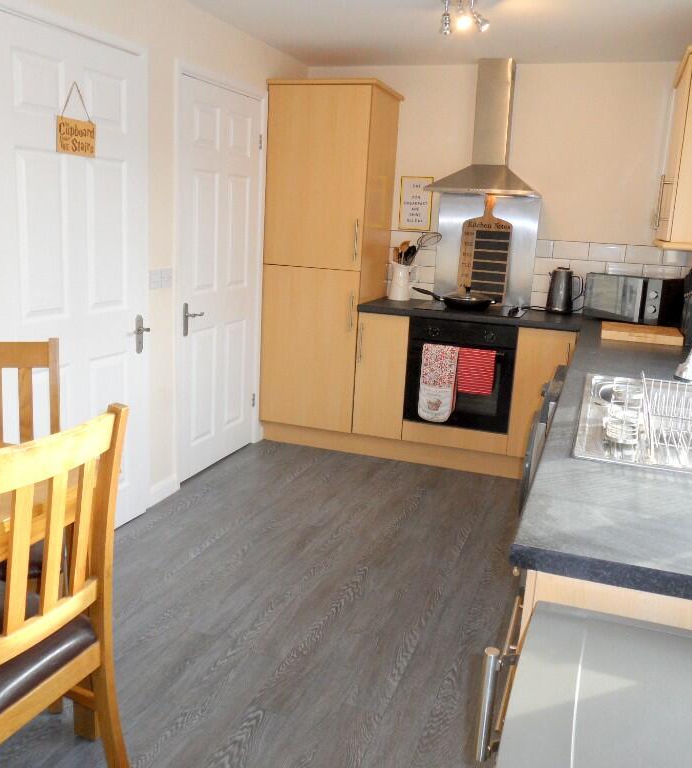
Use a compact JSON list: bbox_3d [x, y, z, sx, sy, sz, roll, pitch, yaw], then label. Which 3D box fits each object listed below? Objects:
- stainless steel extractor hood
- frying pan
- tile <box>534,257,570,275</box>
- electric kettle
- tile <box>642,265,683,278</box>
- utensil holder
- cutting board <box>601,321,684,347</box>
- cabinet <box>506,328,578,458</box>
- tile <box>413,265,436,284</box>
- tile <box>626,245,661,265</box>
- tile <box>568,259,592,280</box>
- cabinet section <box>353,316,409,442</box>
[{"bbox_3d":[0.798,-1.426,3.934,0.605,0.735,0.470,8,14,19],"label":"stainless steel extractor hood"},{"bbox_3d":[0.623,-0.498,4.113,0.480,0.116,0.300,7,14,19],"label":"frying pan"},{"bbox_3d":[1.219,-0.692,4.192,0.195,0.100,0.010,8,14,19],"label":"tile"},{"bbox_3d":[1.284,-0.542,4.151,0.200,0.260,0.160,7,14,19],"label":"electric kettle"},{"bbox_3d":[1.794,-0.623,4.039,0.200,0.100,0.010,7,14,19],"label":"tile"},{"bbox_3d":[0.347,-0.637,4.435,0.152,0.227,0.130,7,13,19],"label":"utensil holder"},{"bbox_3d":[1.337,-0.228,3.220,0.335,0.040,0.310,8,14,19],"label":"cutting board"},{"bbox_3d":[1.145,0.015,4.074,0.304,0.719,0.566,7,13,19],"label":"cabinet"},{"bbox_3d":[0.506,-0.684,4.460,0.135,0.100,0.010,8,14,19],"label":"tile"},{"bbox_3d":[1.699,-0.735,4.033,0.202,0.102,0.010,7,13,19],"label":"tile"},{"bbox_3d":[1.410,-0.671,4.152,0.202,0.102,0.010,7,13,19],"label":"tile"},{"bbox_3d":[0.295,-0.093,4.364,0.303,0.719,0.566,7,13,19],"label":"cabinet section"}]

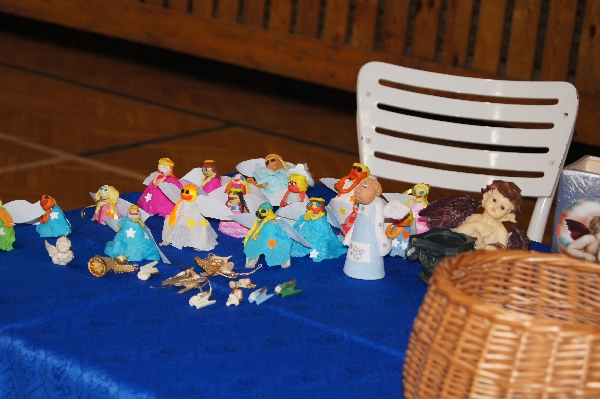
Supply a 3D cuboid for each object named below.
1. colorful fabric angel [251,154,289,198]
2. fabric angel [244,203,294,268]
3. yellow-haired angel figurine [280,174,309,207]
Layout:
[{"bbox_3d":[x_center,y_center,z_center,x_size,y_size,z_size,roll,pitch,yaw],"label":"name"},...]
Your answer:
[{"bbox_3d":[-0.042,-0.021,1.936,0.080,0.088,0.055,10,16,17],"label":"colorful fabric angel"},{"bbox_3d":[-0.037,0.038,1.745,0.078,0.079,0.060,17,20,36],"label":"fabric angel"},{"bbox_3d":[-0.004,0.001,2.088,0.070,0.075,0.054,17,19,33],"label":"yellow-haired angel figurine"}]

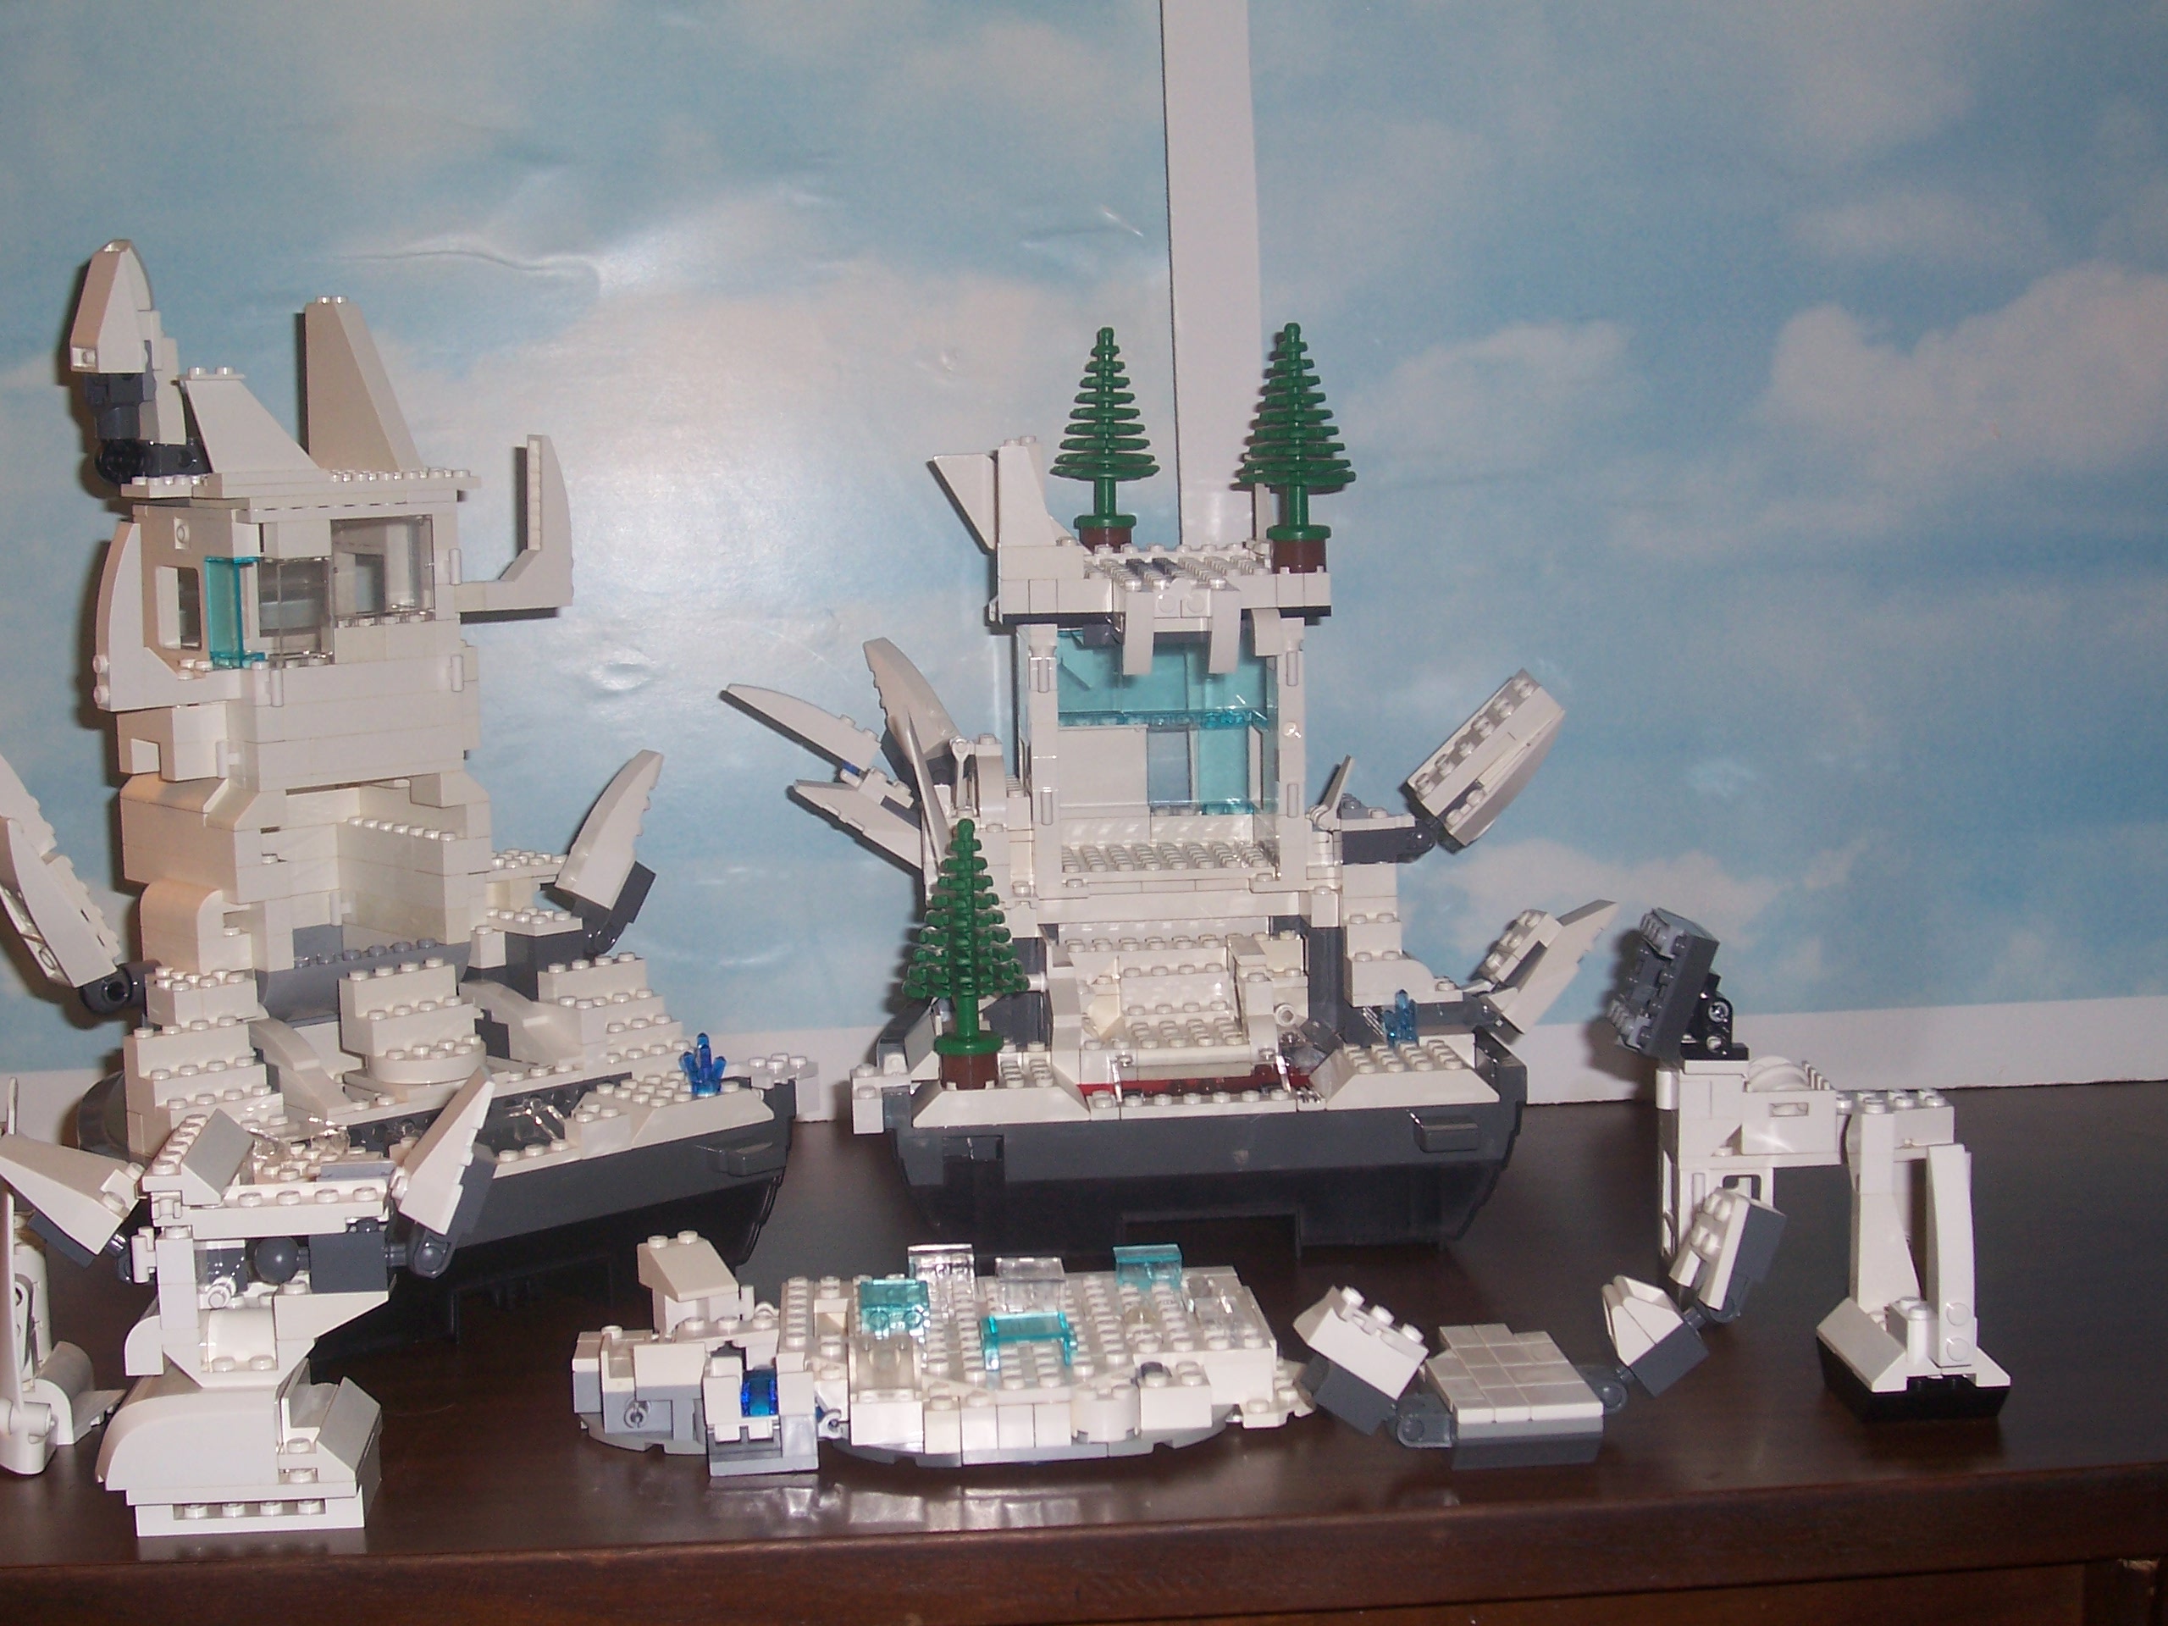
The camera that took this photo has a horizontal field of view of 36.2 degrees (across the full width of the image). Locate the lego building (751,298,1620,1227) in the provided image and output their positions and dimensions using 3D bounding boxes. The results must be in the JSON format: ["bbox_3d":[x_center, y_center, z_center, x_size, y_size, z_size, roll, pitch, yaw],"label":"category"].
[{"bbox_3d":[0.028,-0.015,0.963,0.262,0.252,0.168,-2,8,-4],"label":"lego building"}]

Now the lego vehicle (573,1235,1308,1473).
[{"bbox_3d":[-0.035,0.117,0.772,0.166,0.046,0.096,-2,8,-5],"label":"lego vehicle"}]

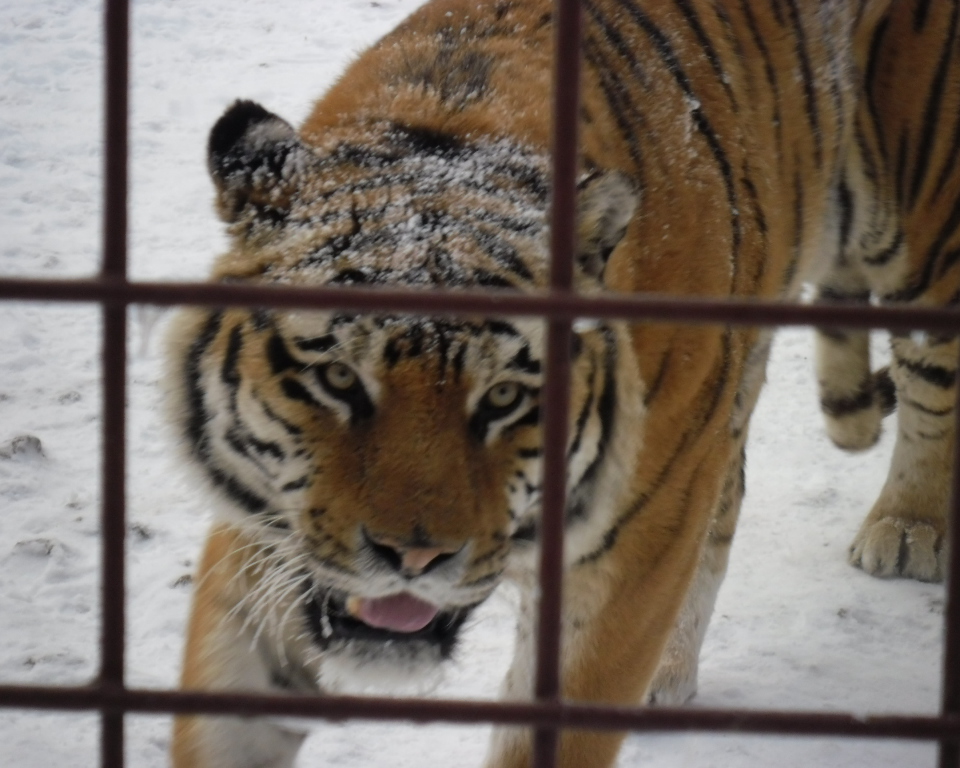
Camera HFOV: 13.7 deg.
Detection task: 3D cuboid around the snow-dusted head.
[{"bbox_3d":[-0.062,0.007,3.300,0.390,0.420,0.400,6,18,-6],"label":"snow-dusted head"}]

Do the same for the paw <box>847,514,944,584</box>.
[{"bbox_3d":[0.524,0.184,4.843,0.131,0.075,0.150,5,12,13],"label":"paw"}]

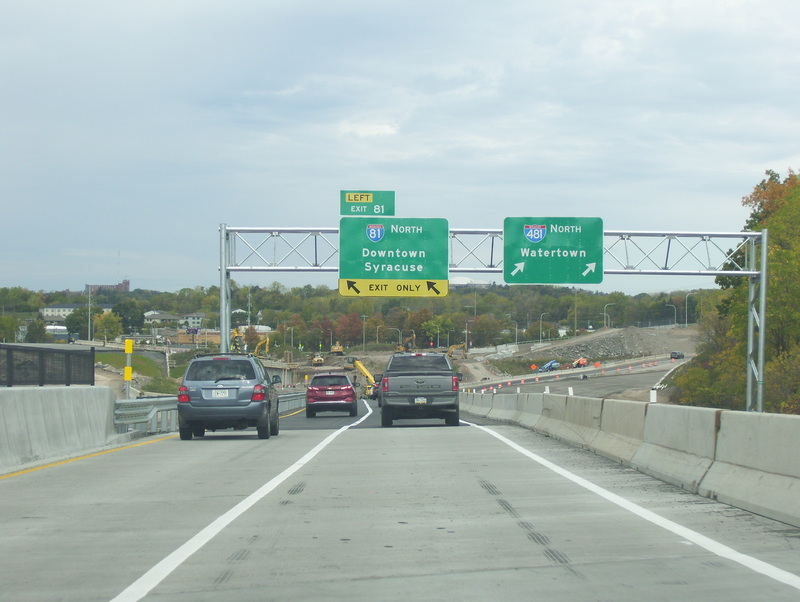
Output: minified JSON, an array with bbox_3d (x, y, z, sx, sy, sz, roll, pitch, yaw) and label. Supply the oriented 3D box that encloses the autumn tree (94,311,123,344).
[{"bbox_3d":[-79.645,7.240,550.000,7.600,9.100,7.600,0,0,0],"label":"autumn tree"}]

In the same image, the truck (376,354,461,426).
[{"bbox_3d":[0.525,2.430,55.200,2.080,1.960,5.890,0,-2,0],"label":"truck"}]

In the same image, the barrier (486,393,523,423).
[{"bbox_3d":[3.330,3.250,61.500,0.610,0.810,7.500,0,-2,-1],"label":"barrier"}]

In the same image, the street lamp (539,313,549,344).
[{"bbox_3d":[48.982,9.391,680.000,2.900,10.500,0.350,0,0,0],"label":"street lamp"}]

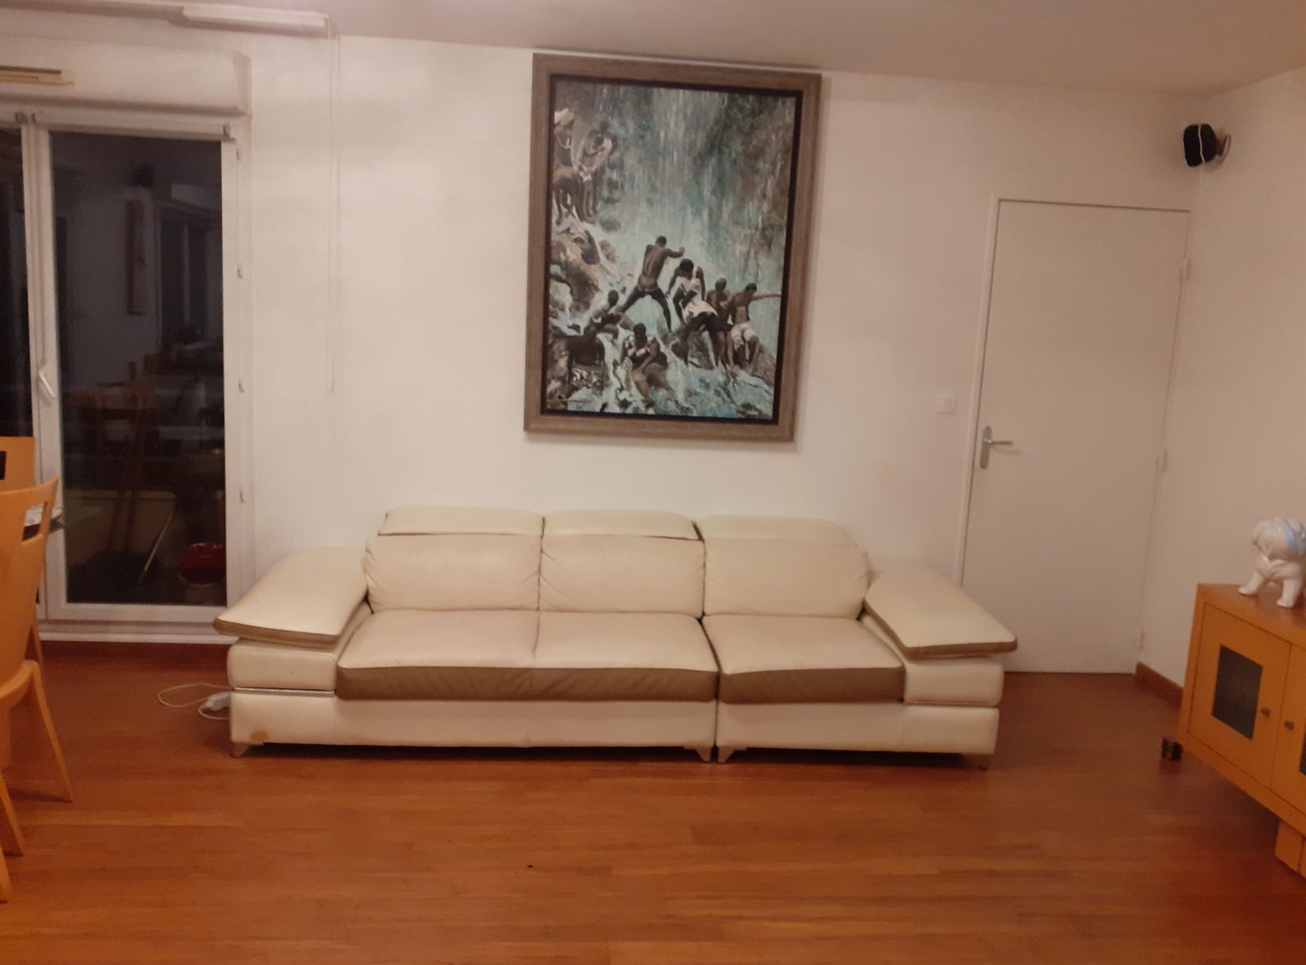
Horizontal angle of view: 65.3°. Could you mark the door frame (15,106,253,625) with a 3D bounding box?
[{"bbox_3d":[-2.071,-0.417,4.102,0.850,2.040,0.070,2,8,-5],"label":"door frame"}]

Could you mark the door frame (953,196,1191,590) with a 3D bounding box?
[{"bbox_3d":[1.812,-0.166,4.458,0.910,2.080,0.080,2,8,-5],"label":"door frame"}]

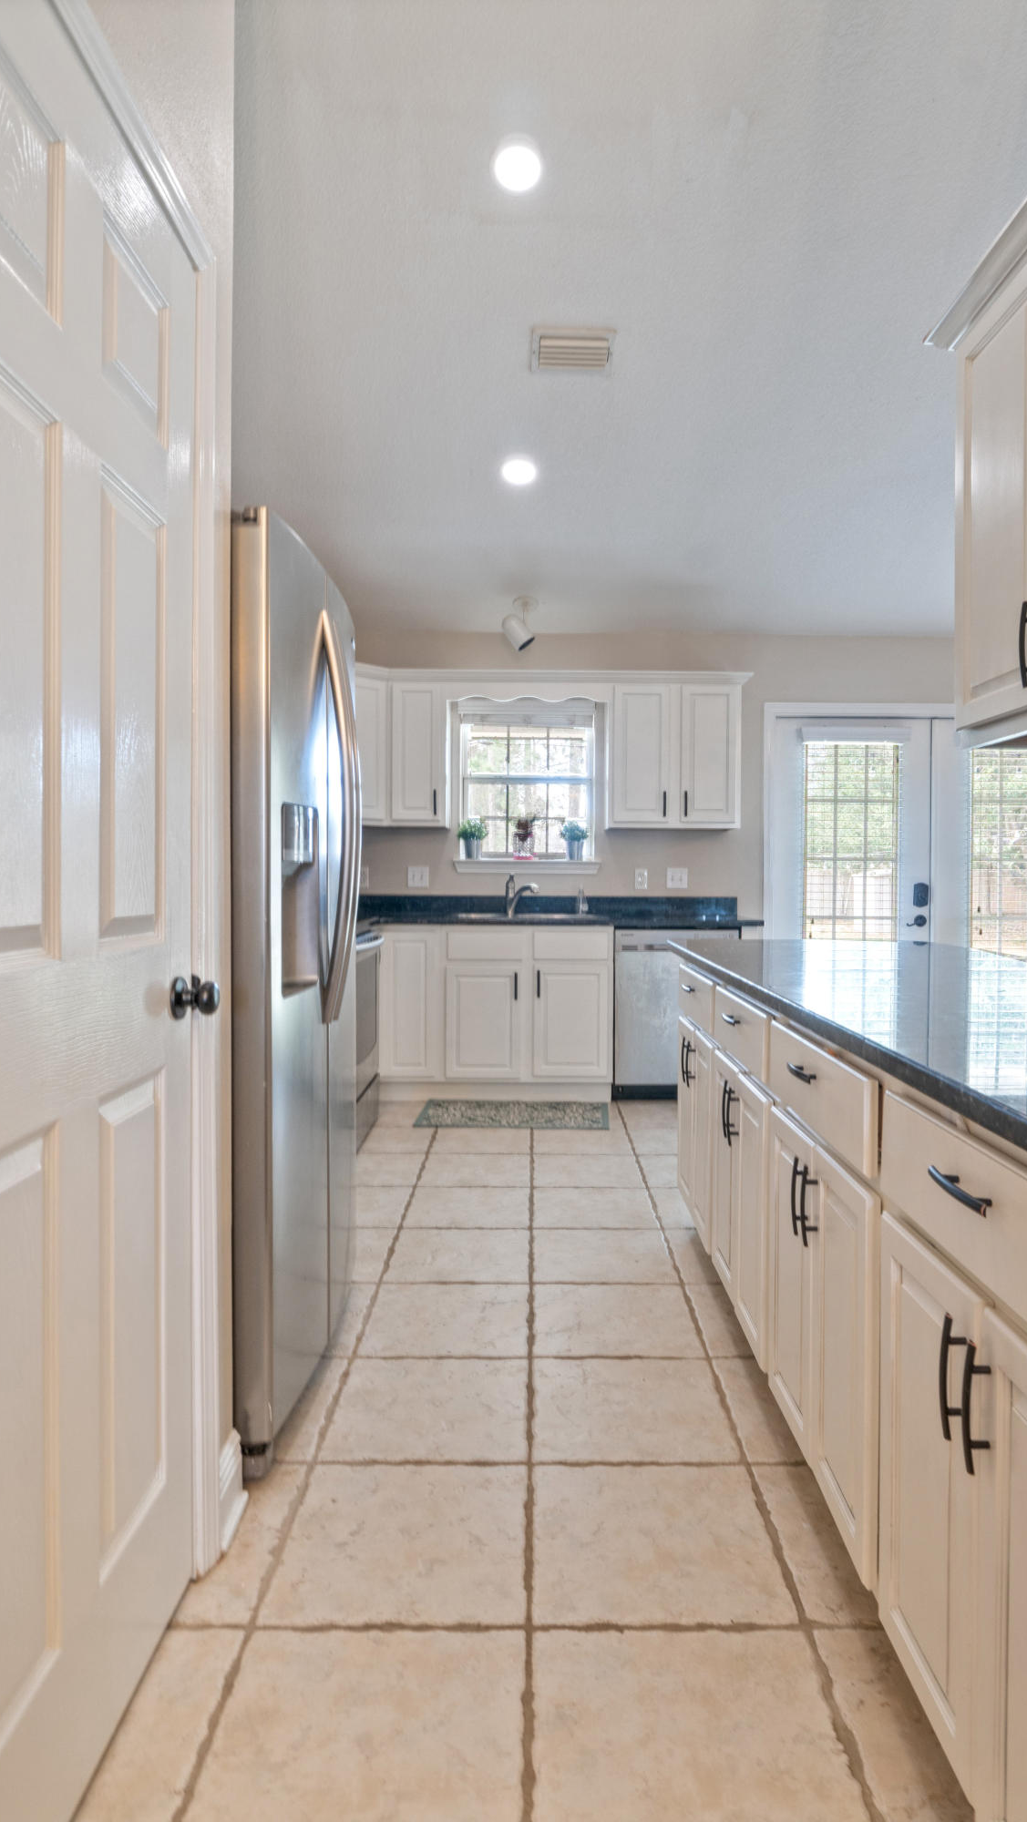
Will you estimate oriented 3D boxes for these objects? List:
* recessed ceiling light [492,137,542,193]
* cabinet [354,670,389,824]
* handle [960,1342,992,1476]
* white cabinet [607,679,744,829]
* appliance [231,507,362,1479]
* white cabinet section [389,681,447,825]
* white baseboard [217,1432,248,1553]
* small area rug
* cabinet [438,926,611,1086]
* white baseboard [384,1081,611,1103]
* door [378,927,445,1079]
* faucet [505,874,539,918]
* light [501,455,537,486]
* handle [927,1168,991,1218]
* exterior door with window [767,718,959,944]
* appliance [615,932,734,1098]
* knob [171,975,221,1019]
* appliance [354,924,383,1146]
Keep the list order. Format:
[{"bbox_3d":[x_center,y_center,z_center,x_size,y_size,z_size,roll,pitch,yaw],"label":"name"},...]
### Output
[{"bbox_3d":[0.013,-2.231,2.730,0.160,0.030,0.160,0,-18,1],"label":"recessed ceiling light"},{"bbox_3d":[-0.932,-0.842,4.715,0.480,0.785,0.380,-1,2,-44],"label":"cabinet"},{"bbox_3d":[0.468,0.502,0.918,0.032,0.135,0.011,0,1,1],"label":"handle"},{"bbox_3d":[0.833,-0.819,4.860,0.700,0.775,0.330,0,2,1],"label":"white cabinet"},{"bbox_3d":[-0.780,0.147,2.130,0.850,1.780,0.890,0,1,1],"label":"appliance"},{"bbox_3d":[-0.488,-0.819,4.865,0.296,0.754,0.310,0,1,1],"label":"white cabinet section"},{"bbox_3d":[-0.497,1.004,1.590,0.027,0.130,0.150,0,2,1],"label":"white baseboard"},{"bbox_3d":[0.010,0.943,4.260,0.880,0.012,0.460,0,2,3],"label":"small area rug"},{"bbox_3d":[0.058,0.445,4.720,0.836,0.775,0.600,0,2,1],"label":"cabinet"},{"bbox_3d":[-0.088,0.893,4.490,1.140,0.100,0.020,0,2,1],"label":"white baseboard"},{"bbox_3d":[-0.497,0.452,4.420,0.310,0.710,0.022,0,1,1],"label":"door"},{"bbox_3d":[0.045,-0.080,4.780,0.080,0.240,0.210,-1,2,-37],"label":"faucet"},{"bbox_3d":[0.024,-1.870,3.880,0.160,0.030,0.160,0,-18,1],"label":"light"},{"bbox_3d":[0.479,0.299,0.975,0.033,0.013,0.127,0,2,1],"label":"handle"},{"bbox_3d":[1.910,-0.080,5.130,0.870,2.000,0.050,0,1,1],"label":"exterior door with window"},{"bbox_3d":[0.805,0.505,4.720,0.605,0.860,0.600,0,1,1],"label":"appliance"},{"bbox_3d":[-0.491,0.134,1.410,0.066,0.066,0.066,0,2,1],"label":"knob"},{"bbox_3d":[-0.930,0.510,3.740,0.680,0.930,0.760,0,1,1],"label":"appliance"}]

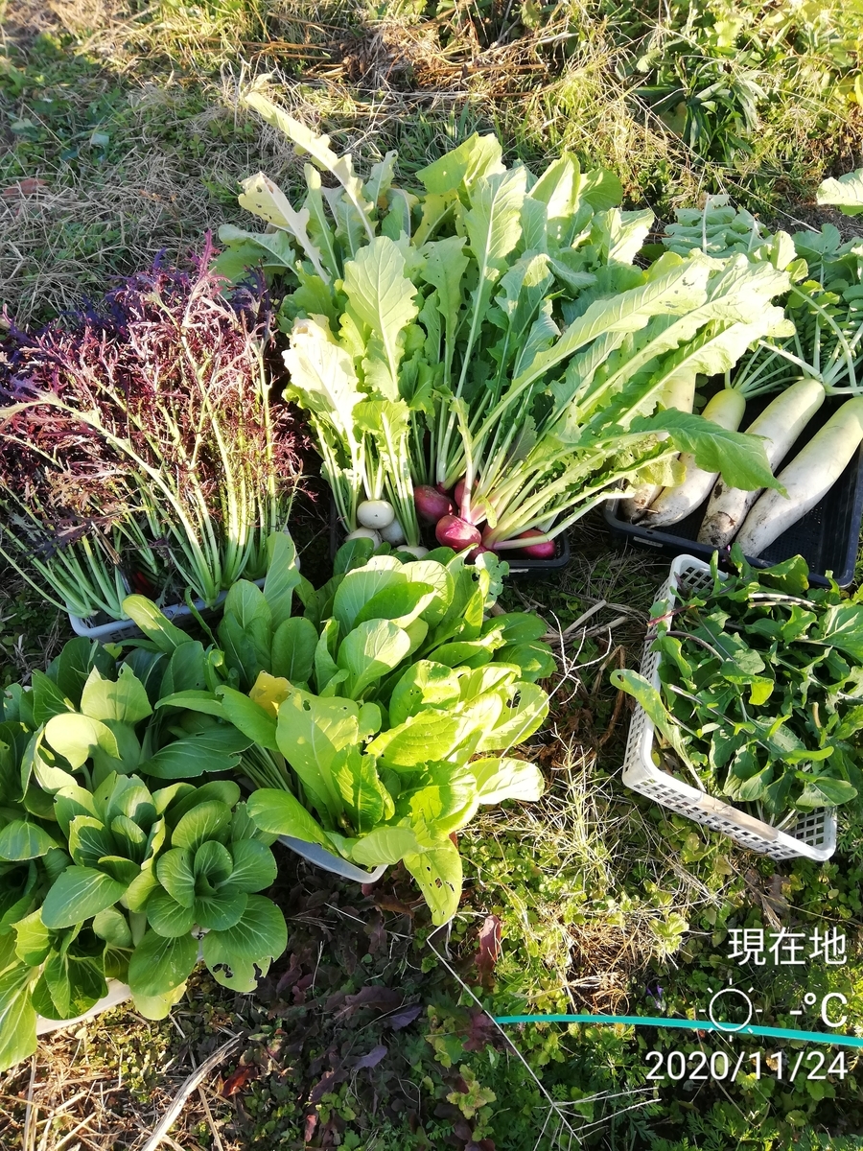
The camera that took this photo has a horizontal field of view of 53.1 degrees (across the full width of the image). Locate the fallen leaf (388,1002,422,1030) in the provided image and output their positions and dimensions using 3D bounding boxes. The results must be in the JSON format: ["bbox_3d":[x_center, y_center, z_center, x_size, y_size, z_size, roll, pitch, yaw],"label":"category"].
[{"bbox_3d":[-0.026,0.441,0.866,0.036,0.014,0.019,-16,61,-11],"label":"fallen leaf"}]

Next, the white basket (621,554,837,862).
[{"bbox_3d":[0.355,0.141,0.996,0.232,0.052,0.325,26,52,-5],"label":"white basket"}]

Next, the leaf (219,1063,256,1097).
[{"bbox_3d":[-0.186,0.487,0.835,0.038,0.014,0.017,-37,67,-21],"label":"leaf"}]

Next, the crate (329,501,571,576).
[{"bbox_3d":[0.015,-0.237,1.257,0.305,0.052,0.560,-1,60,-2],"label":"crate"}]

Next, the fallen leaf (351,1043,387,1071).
[{"bbox_3d":[-0.060,0.472,0.846,0.038,0.014,0.016,-23,63,-14],"label":"fallen leaf"}]

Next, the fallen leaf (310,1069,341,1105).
[{"bbox_3d":[-0.103,0.493,0.833,0.016,0.014,0.036,39,66,19],"label":"fallen leaf"}]

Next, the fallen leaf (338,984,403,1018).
[{"bbox_3d":[-0.061,0.430,0.871,0.067,0.014,0.024,-11,60,-7],"label":"fallen leaf"}]

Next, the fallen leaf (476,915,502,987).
[{"bbox_3d":[0.061,0.389,0.898,0.024,0.014,0.070,6,60,2],"label":"fallen leaf"}]

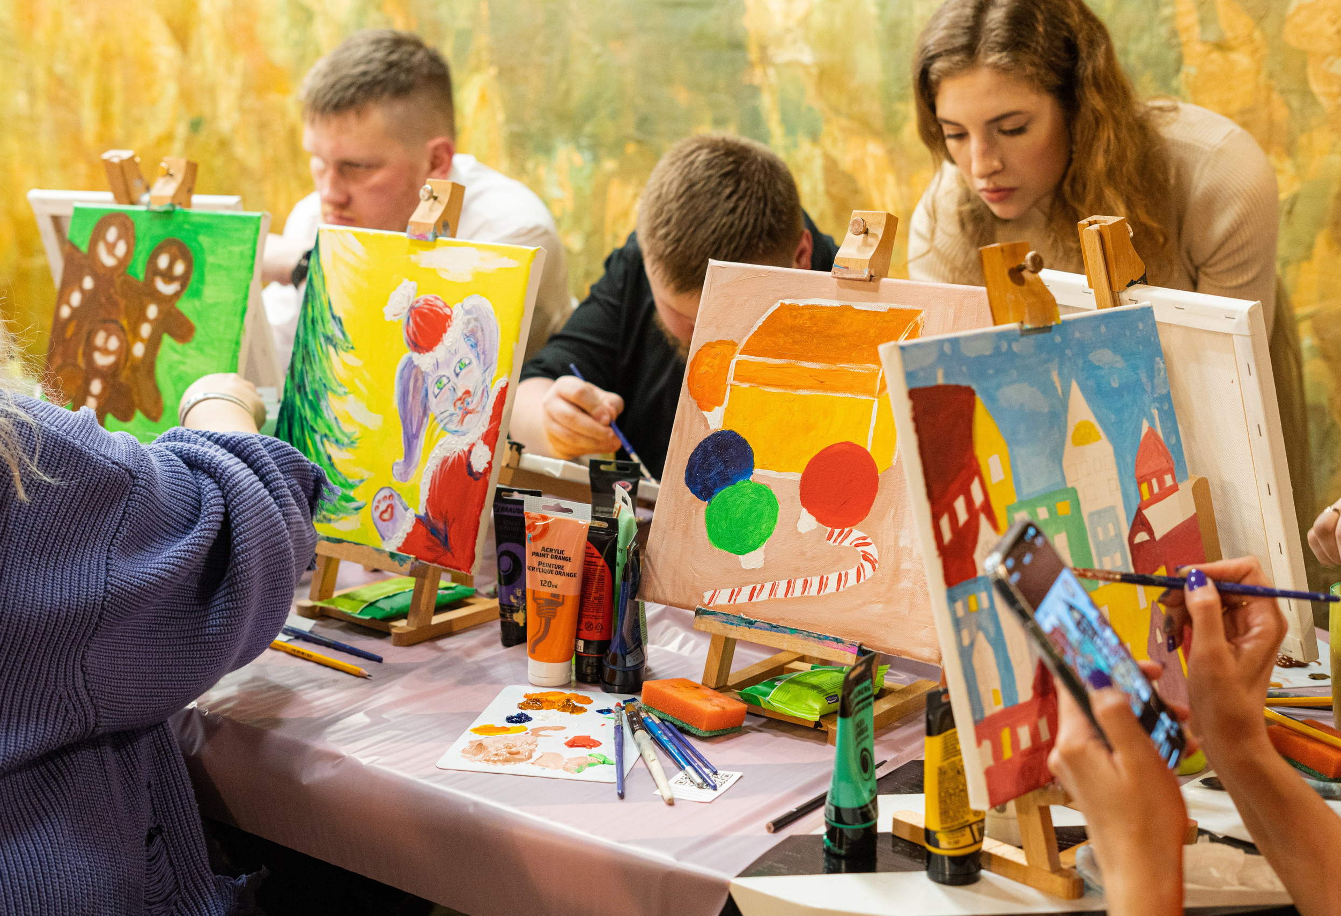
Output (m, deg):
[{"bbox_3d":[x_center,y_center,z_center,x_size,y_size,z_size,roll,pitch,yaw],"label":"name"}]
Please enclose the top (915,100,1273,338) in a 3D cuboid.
[{"bbox_3d":[0.487,-0.168,2.255,0.450,0.500,0.380,7,14,27],"label":"top"}]

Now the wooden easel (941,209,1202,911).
[{"bbox_3d":[0.271,0.067,1.338,0.165,0.424,0.175,-12,18,-43],"label":"wooden easel"}]

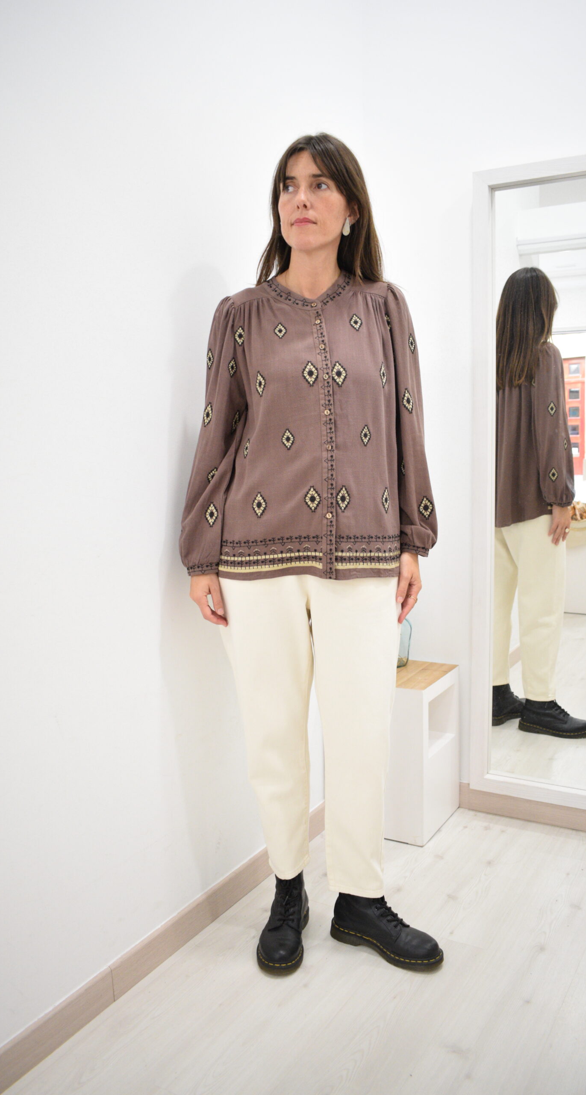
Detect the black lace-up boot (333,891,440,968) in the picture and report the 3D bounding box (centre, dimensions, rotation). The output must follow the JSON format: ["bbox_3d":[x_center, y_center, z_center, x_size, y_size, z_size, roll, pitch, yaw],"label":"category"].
[{"bbox_3d":[0.207,0.783,1.784,0.270,0.165,0.105,3,6,35],"label":"black lace-up boot"}]

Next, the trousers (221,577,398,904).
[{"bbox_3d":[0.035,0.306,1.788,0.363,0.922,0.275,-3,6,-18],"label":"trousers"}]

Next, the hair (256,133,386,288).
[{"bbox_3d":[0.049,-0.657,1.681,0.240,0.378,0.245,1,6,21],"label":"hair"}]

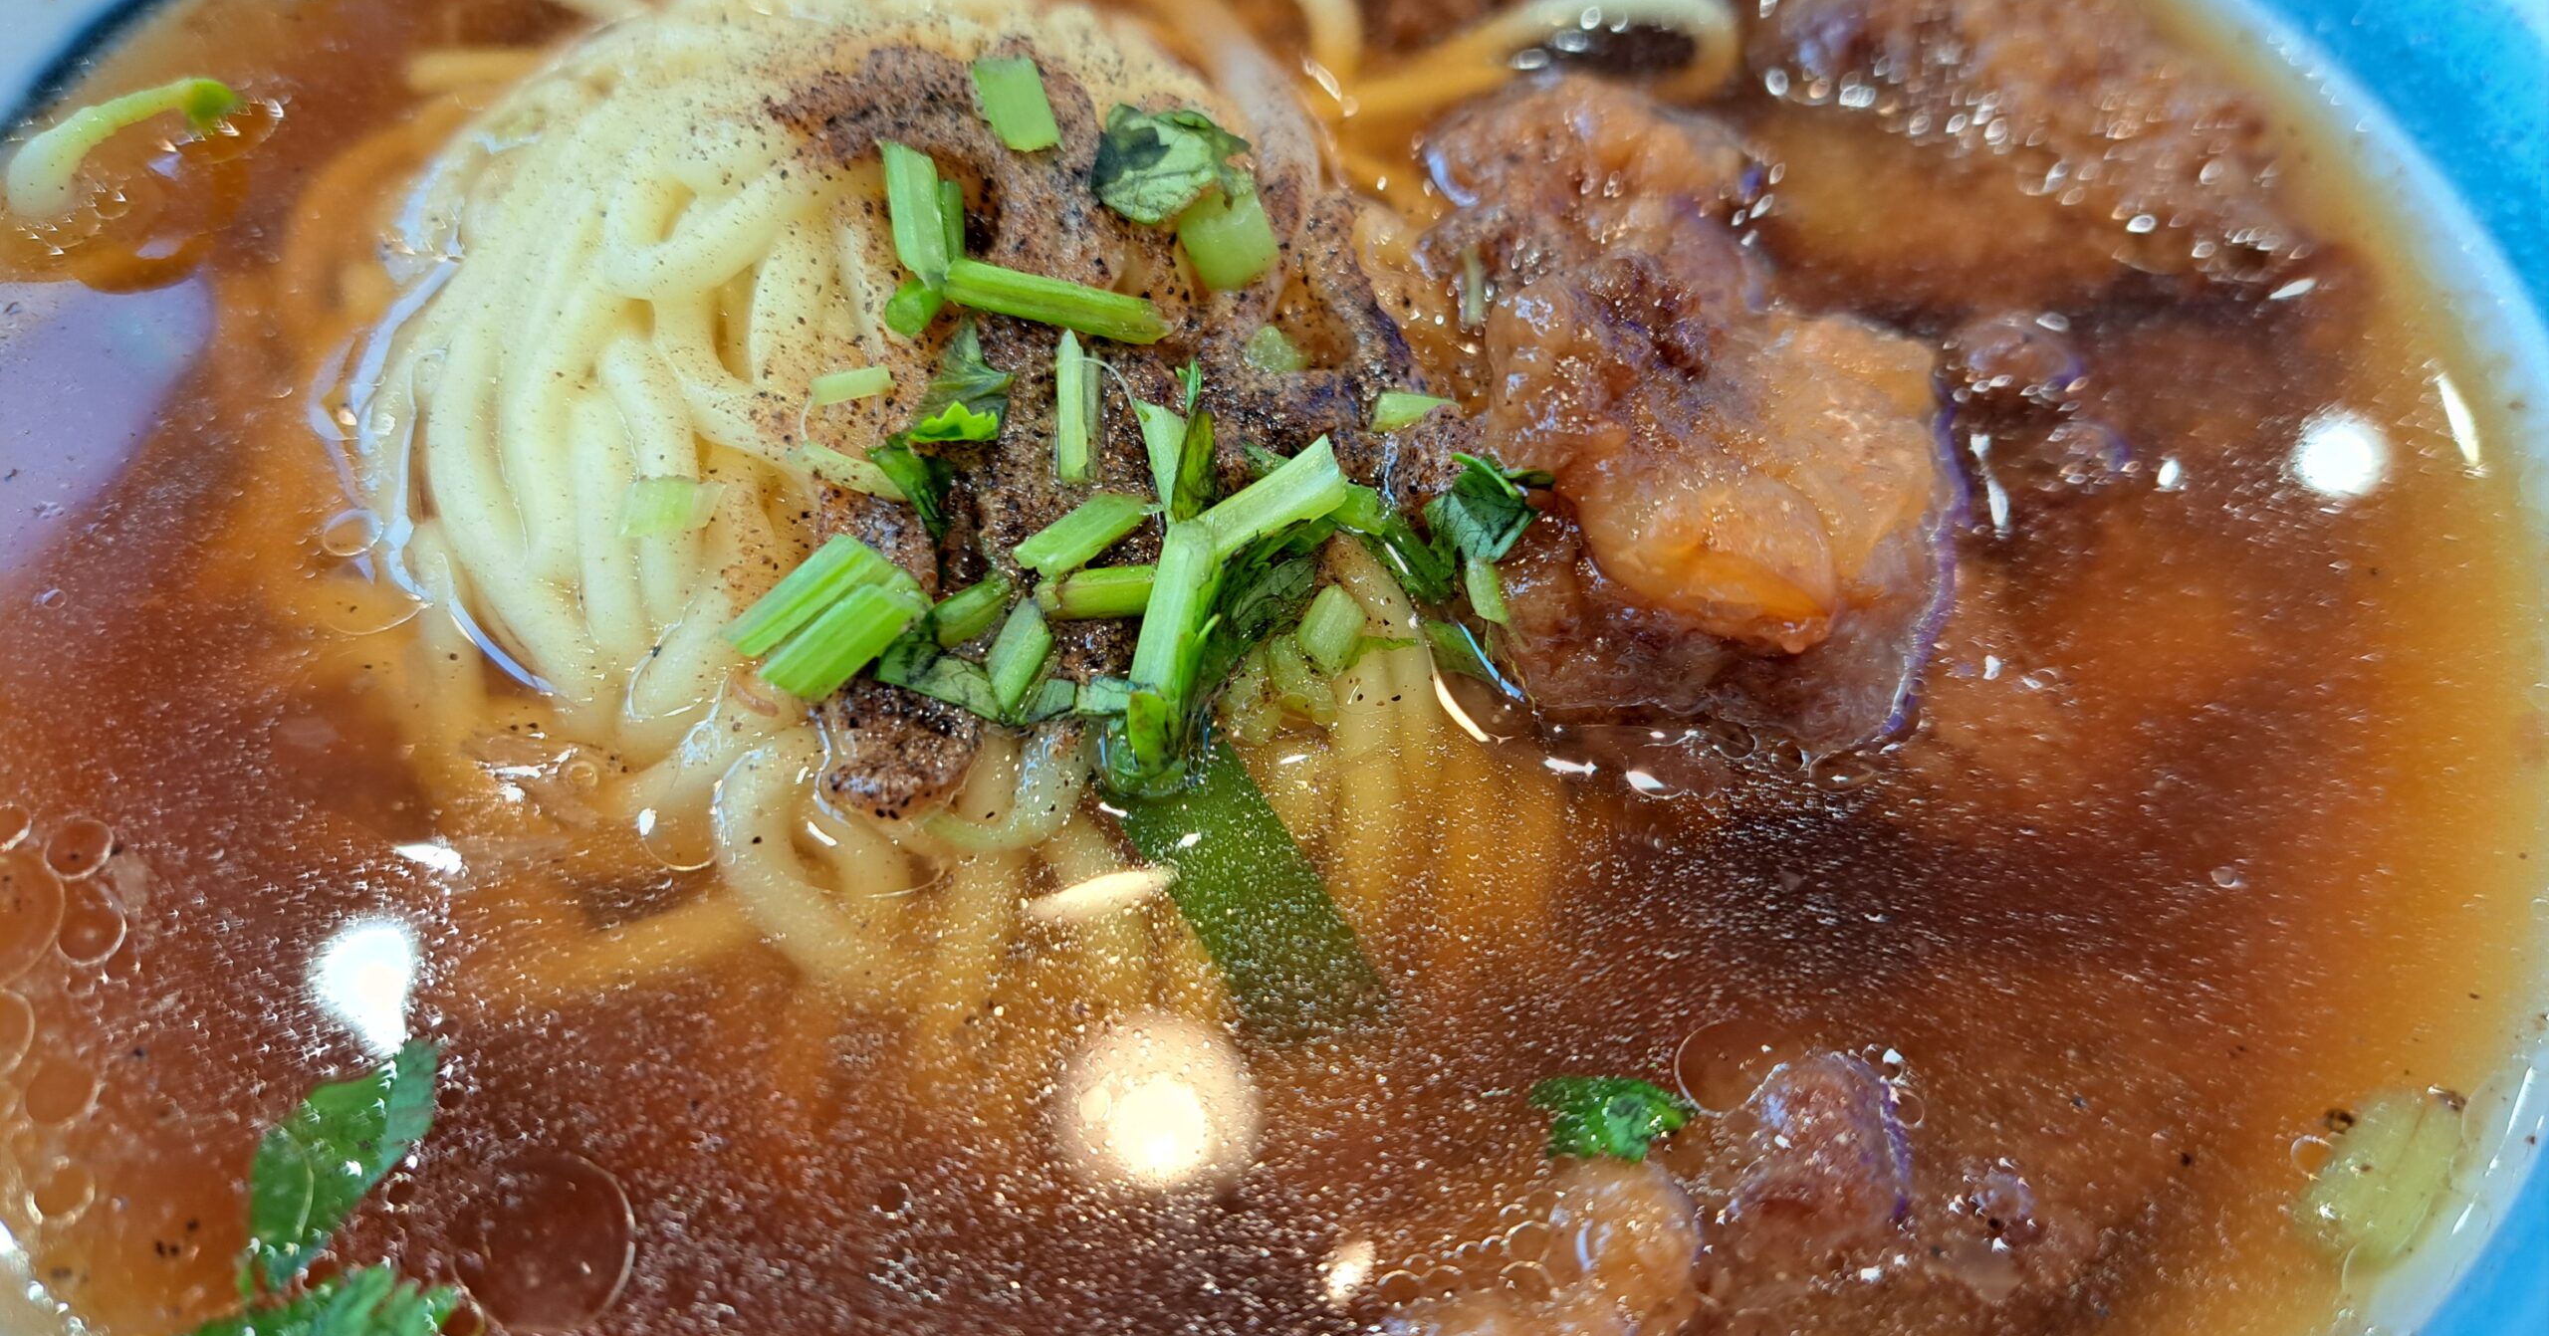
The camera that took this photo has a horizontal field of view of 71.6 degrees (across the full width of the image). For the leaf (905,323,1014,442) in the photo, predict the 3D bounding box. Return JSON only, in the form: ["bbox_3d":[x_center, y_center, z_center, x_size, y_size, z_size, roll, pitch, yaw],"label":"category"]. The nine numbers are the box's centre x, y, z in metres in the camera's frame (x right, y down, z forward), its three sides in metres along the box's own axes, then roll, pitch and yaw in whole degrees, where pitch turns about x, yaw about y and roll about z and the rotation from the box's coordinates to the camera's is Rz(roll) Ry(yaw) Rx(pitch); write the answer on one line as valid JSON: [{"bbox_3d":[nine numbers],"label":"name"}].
[{"bbox_3d":[-0.017,-0.015,0.095,0.005,0.003,0.006,1,51,-1],"label":"leaf"}]

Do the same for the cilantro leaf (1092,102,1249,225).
[{"bbox_3d":[-0.007,-0.032,0.112,0.010,0.003,0.009,1,51,-1],"label":"cilantro leaf"}]

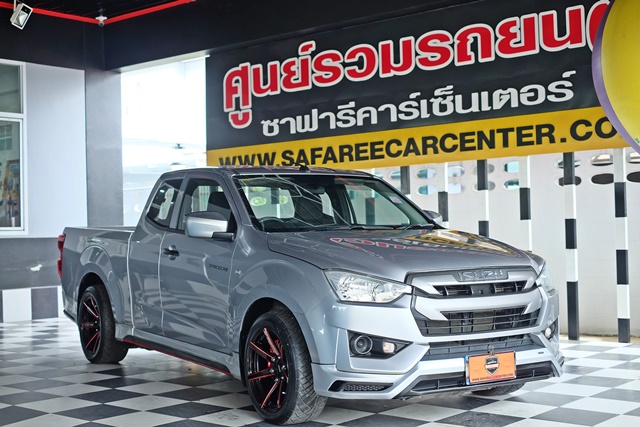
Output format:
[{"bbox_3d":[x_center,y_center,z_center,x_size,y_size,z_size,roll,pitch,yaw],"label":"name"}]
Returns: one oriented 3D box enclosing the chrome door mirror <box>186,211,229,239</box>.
[{"bbox_3d":[-0.726,0.076,6.034,0.250,0.175,0.150,0,-1,-32],"label":"chrome door mirror"}]

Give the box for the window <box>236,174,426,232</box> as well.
[{"bbox_3d":[0.076,-0.077,6.487,1.420,0.130,0.720,0,36,-32],"label":"window"}]

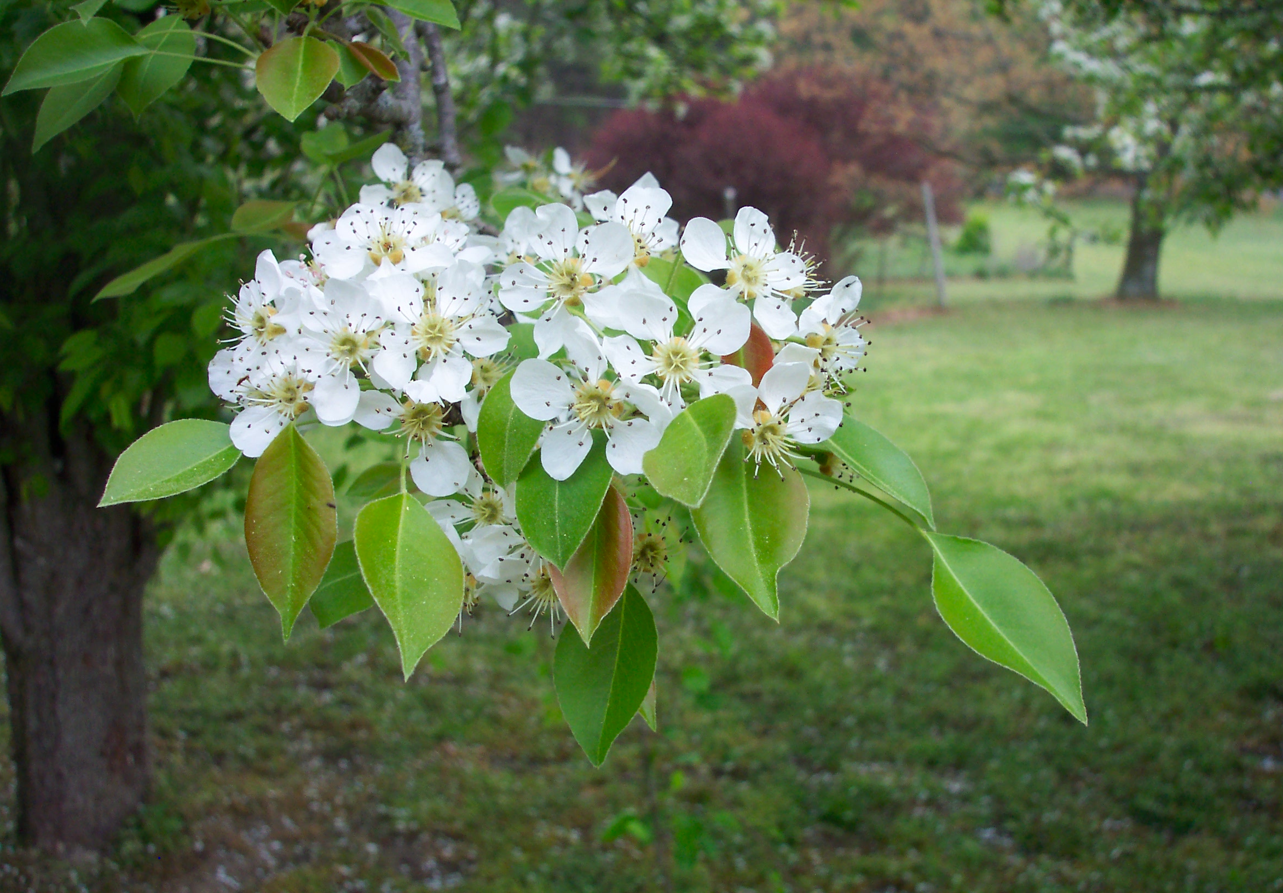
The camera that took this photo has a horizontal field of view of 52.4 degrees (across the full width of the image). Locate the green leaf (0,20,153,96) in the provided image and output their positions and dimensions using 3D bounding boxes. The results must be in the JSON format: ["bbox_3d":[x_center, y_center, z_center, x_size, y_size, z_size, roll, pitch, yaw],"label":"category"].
[{"bbox_3d":[-0.191,-0.131,0.440,0.050,0.021,0.012,-16,-6,-5],"label":"green leaf"}]

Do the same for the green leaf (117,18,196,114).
[{"bbox_3d":[-0.167,-0.131,0.450,0.024,0.038,0.008,21,-6,4],"label":"green leaf"}]

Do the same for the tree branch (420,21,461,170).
[{"bbox_3d":[-0.093,-0.162,0.600,0.007,0.069,0.007,-11,4,0],"label":"tree branch"}]

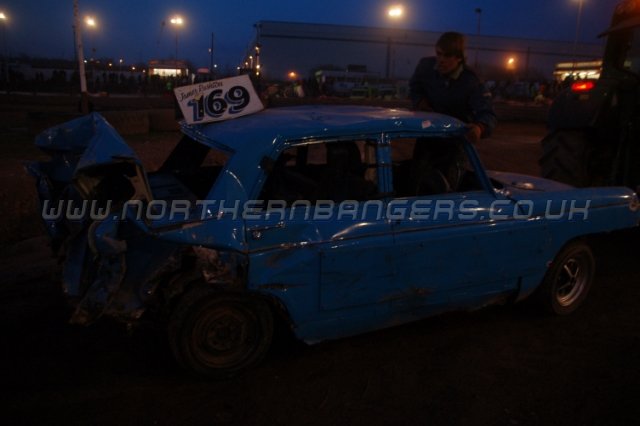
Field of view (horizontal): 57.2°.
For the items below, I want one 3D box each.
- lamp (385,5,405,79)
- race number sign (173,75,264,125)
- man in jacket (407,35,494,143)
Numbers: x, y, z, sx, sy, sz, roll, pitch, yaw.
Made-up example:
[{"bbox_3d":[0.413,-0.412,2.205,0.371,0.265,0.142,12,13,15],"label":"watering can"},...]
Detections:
[{"bbox_3d":[6.425,-14.485,53.111,1.000,8.020,0.600,1,13,6],"label":"lamp"},{"bbox_3d":[-0.668,-0.769,3.930,0.571,0.265,0.020,-20,-8,-34],"label":"race number sign"},{"bbox_3d":[0.900,-0.410,4.060,0.620,1.600,0.500,6,14,23],"label":"man in jacket"}]

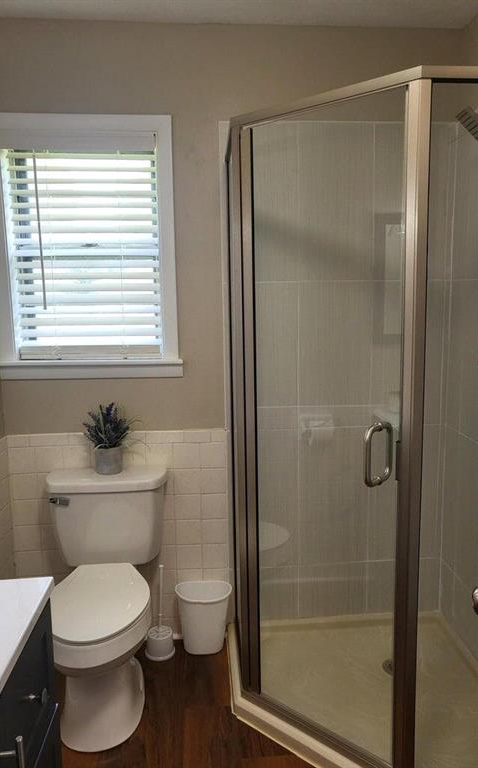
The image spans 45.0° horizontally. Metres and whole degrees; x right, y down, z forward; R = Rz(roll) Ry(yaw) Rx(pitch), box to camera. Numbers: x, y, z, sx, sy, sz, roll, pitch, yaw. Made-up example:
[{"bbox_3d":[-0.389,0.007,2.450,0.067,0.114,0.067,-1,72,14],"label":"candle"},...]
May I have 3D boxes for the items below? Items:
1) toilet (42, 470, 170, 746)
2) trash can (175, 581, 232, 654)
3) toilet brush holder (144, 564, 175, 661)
[{"bbox_3d":[-0.472,0.763,2.025,0.440,0.779,0.688,-1,8,-4],"label":"toilet"},{"bbox_3d":[-0.141,0.968,2.349,0.230,0.267,0.170,-1,8,-4],"label":"trash can"},{"bbox_3d":[-0.323,0.915,2.345,0.119,0.380,0.118,-1,8,-4],"label":"toilet brush holder"}]

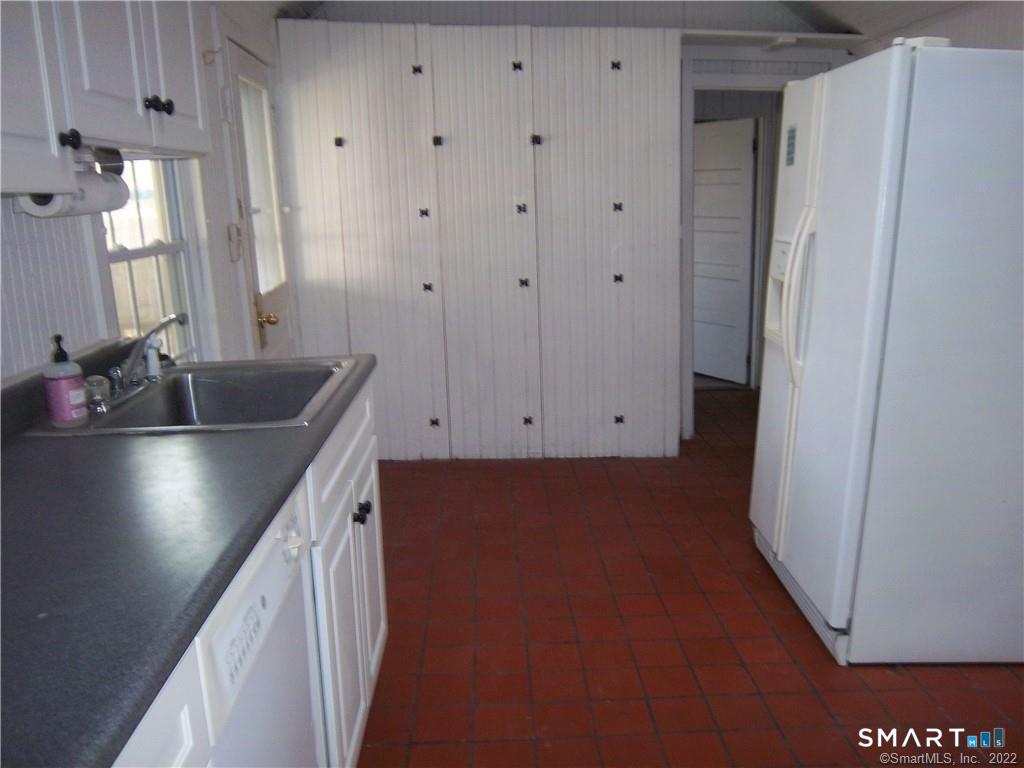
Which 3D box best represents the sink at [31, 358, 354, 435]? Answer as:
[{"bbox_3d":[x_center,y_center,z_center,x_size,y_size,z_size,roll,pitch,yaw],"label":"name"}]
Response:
[{"bbox_3d":[-0.712,0.100,2.055,0.560,0.180,0.680,-2,13,-1],"label":"sink"}]

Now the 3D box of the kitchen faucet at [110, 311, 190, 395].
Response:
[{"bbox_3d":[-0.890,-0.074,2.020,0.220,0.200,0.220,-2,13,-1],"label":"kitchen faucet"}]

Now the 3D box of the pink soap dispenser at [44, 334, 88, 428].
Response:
[{"bbox_3d":[-0.941,-0.010,1.744,0.074,0.192,0.066,-6,14,-18],"label":"pink soap dispenser"}]

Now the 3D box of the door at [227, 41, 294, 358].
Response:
[{"bbox_3d":[-1.127,-0.461,3.813,0.045,1.990,0.680,-2,13,-1],"label":"door"}]

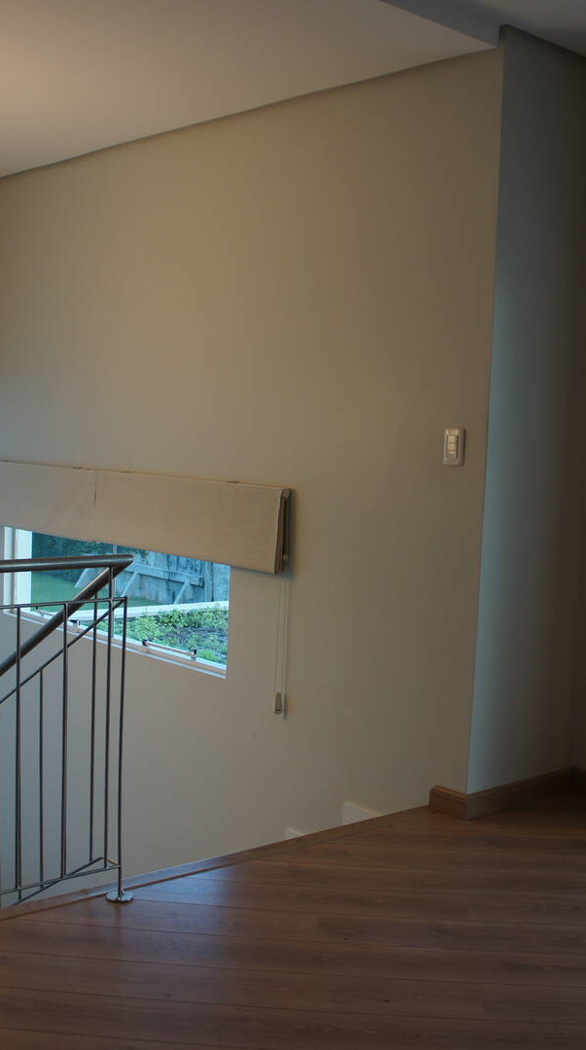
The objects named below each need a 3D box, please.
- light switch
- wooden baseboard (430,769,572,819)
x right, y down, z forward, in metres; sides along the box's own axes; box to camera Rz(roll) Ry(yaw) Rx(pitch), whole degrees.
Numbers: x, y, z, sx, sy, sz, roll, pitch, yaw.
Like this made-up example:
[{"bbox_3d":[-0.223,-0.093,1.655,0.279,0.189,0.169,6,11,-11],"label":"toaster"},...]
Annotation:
[{"bbox_3d":[0.561,-0.272,4.146,0.014,0.125,0.084,-2,7,-42],"label":"light switch"},{"bbox_3d":[0.778,0.973,4.390,0.612,0.088,0.167,-2,7,-42],"label":"wooden baseboard"}]

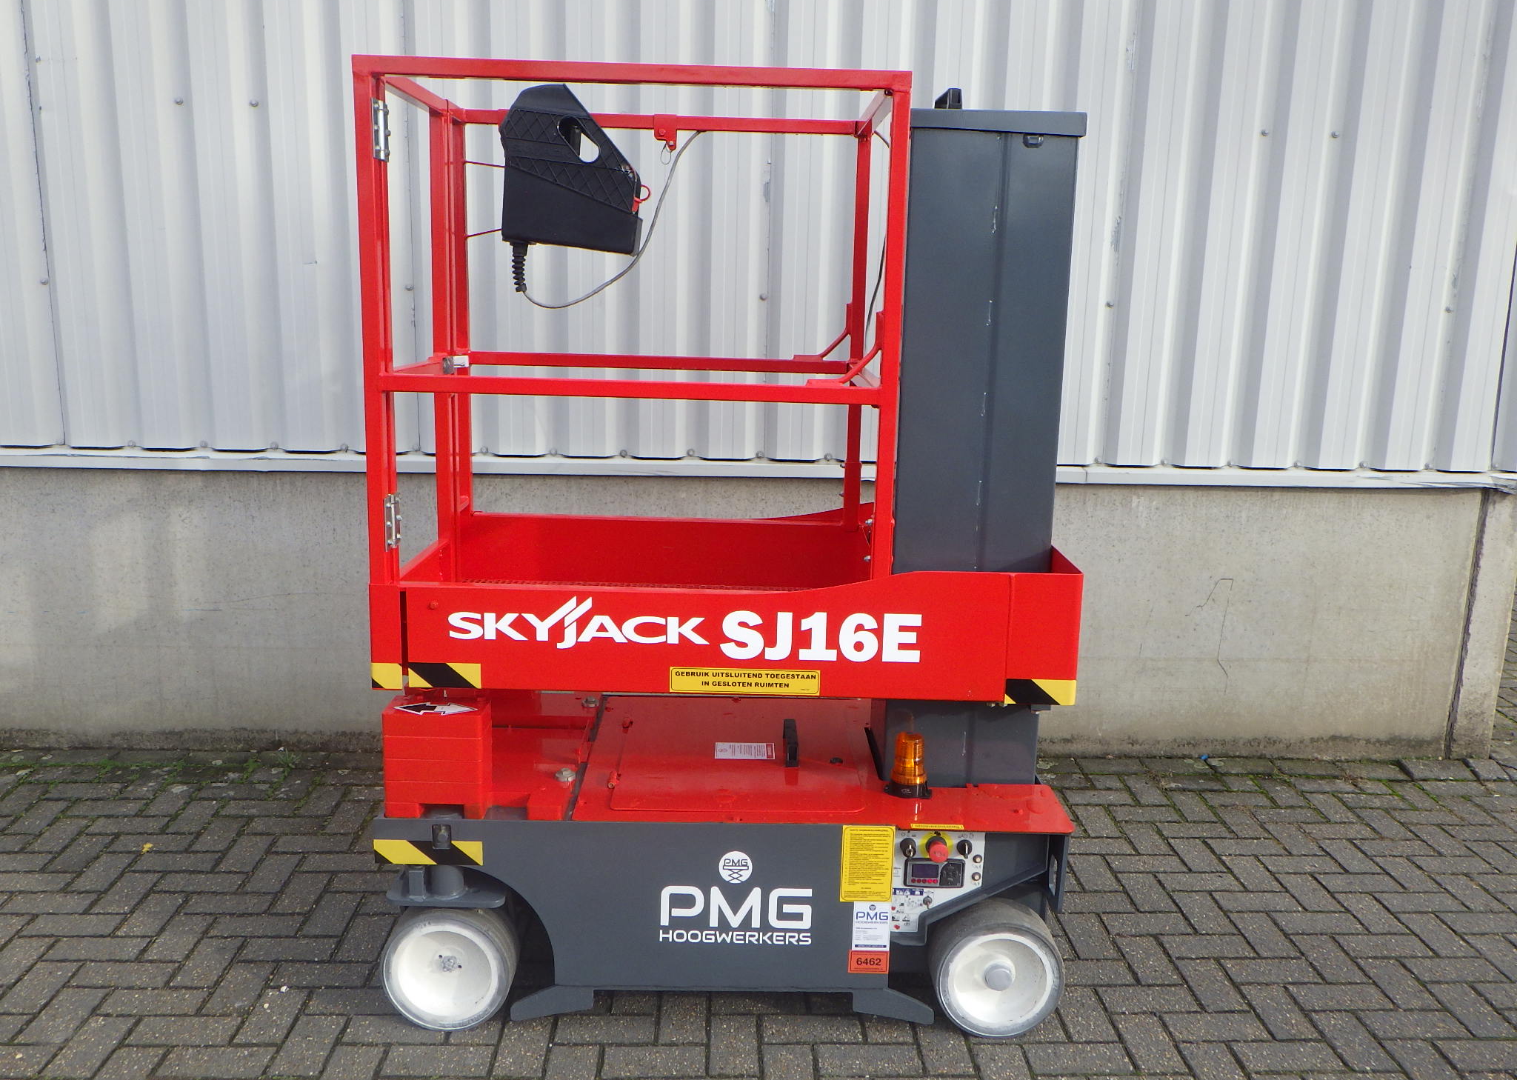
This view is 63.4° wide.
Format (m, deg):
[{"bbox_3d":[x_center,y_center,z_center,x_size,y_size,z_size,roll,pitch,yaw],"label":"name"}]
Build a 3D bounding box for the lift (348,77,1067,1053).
[{"bbox_3d":[-0.053,0.017,2.657,1.370,1.880,0.750,1,12,-1],"label":"lift"}]

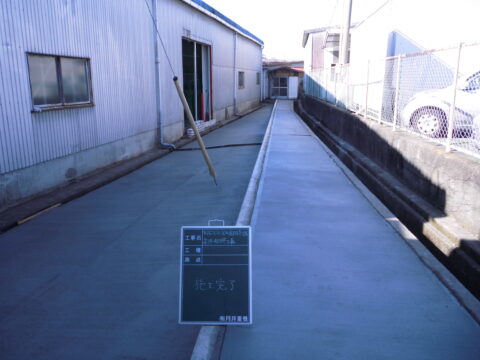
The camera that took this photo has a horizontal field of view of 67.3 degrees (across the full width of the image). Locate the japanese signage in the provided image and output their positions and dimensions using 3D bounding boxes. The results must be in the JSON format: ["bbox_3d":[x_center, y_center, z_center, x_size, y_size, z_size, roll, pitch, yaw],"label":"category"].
[{"bbox_3d":[-0.149,0.596,2.275,0.450,0.600,0.030,0,-12,0],"label":"japanese signage"}]

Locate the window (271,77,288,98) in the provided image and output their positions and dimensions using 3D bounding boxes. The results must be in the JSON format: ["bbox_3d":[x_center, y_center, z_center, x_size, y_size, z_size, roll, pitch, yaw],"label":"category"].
[{"bbox_3d":[3.712,-8.641,33.712,1.680,2.020,0.100,2,15,8],"label":"window"}]

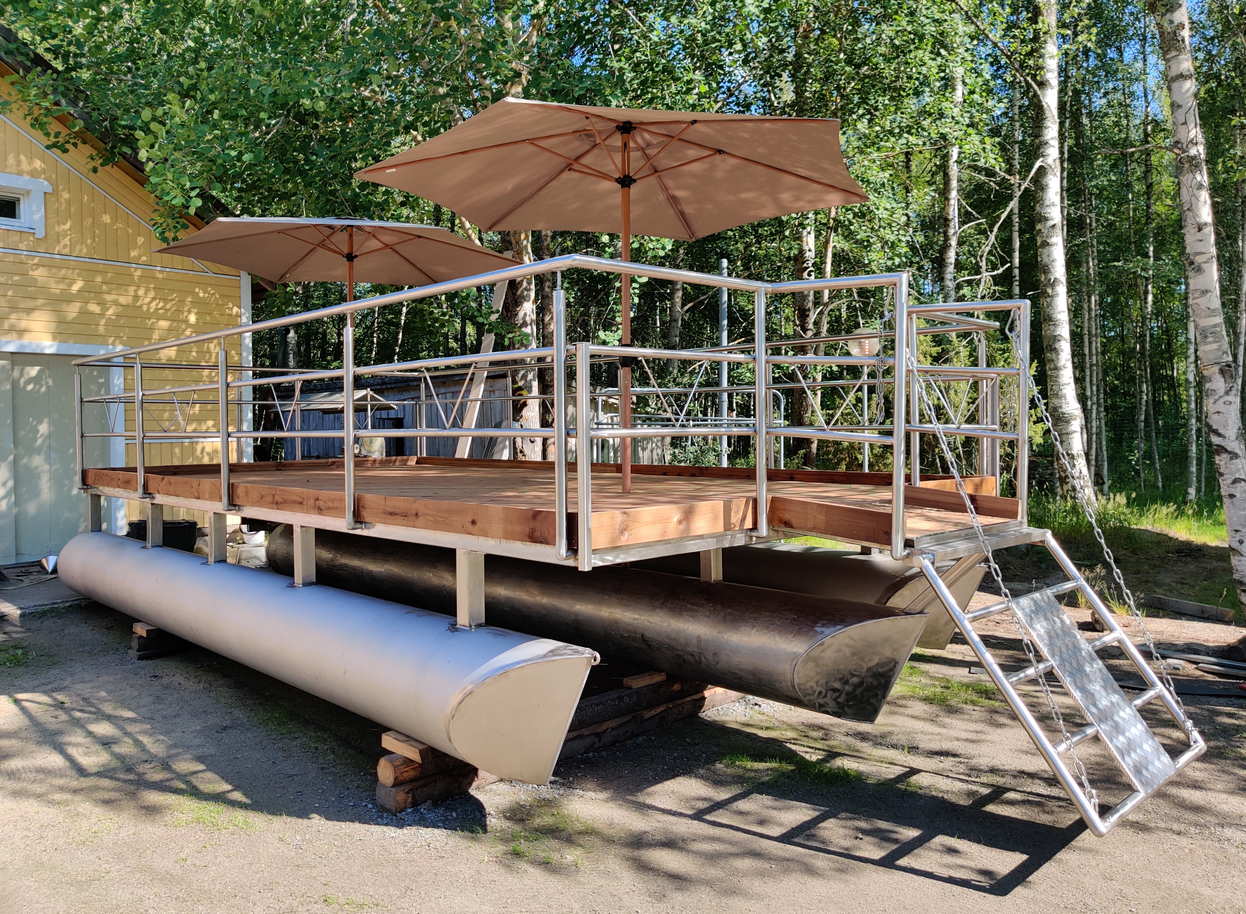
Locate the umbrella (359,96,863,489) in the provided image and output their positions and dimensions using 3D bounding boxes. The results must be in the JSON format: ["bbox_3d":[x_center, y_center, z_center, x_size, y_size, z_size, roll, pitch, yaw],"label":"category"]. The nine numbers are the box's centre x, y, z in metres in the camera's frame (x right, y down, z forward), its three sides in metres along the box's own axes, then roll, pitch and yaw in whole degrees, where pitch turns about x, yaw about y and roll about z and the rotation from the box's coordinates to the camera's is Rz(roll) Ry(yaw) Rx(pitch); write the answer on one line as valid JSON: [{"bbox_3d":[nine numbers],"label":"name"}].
[{"bbox_3d":[0.020,-0.855,5.588,2.676,2.129,3.000,-2,2,-43],"label":"umbrella"}]

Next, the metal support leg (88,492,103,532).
[{"bbox_3d":[-4.276,0.463,7.877,0.080,0.313,0.080,-2,2,-43],"label":"metal support leg"}]

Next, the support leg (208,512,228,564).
[{"bbox_3d":[-2.552,0.506,6.133,0.082,0.323,0.084,-2,2,-43],"label":"support leg"}]

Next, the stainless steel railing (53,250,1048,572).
[{"bbox_3d":[-0.912,-0.252,6.793,3.503,1.121,7.241,-2,2,-43],"label":"stainless steel railing"}]

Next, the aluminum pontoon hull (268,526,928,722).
[{"bbox_3d":[-0.816,0.904,6.523,0.521,0.521,6.275,-2,2,-43],"label":"aluminum pontoon hull"}]

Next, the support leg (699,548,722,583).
[{"bbox_3d":[0.465,0.508,5.121,0.082,0.323,0.084,-2,2,-43],"label":"support leg"}]

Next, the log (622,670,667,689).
[{"bbox_3d":[0.115,1.162,5.080,0.240,0.044,0.074,-2,2,-43],"label":"log"}]

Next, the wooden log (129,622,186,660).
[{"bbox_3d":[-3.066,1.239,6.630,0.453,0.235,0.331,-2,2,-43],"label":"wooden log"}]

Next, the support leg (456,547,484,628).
[{"bbox_3d":[-0.638,0.549,4.091,0.082,0.323,0.084,-2,2,-43],"label":"support leg"}]

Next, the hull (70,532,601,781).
[{"bbox_3d":[-2.210,0.930,5.705,0.534,0.534,6.156,-2,2,-43],"label":"hull"}]

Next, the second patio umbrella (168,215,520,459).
[{"bbox_3d":[-2.209,-0.908,7.924,2.676,2.129,3.000,-2,2,-43],"label":"second patio umbrella"}]

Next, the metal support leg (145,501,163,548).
[{"bbox_3d":[-3.363,0.488,6.998,0.082,0.323,0.084,-2,2,-43],"label":"metal support leg"}]

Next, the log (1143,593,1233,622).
[{"bbox_3d":[4.689,1.241,8.078,0.096,0.105,0.776,-1,2,-19],"label":"log"}]

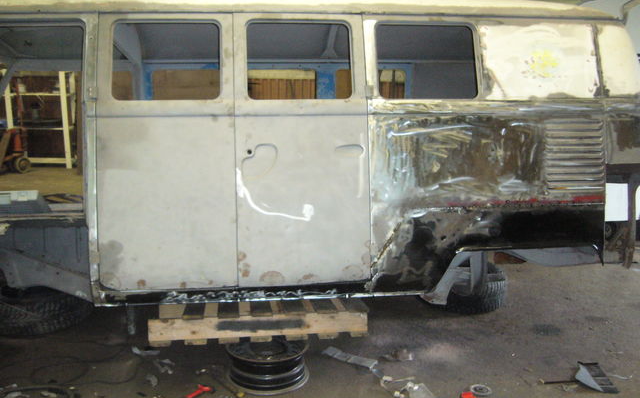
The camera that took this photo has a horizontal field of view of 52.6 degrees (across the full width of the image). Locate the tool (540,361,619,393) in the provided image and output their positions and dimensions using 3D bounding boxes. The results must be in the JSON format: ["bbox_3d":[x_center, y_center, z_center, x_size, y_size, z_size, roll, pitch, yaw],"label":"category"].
[{"bbox_3d":[1.210,0.824,3.081,0.333,0.090,0.261,0,9,2],"label":"tool"}]

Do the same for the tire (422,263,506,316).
[{"bbox_3d":[0.949,0.588,4.286,0.556,0.190,0.556,0,8,0],"label":"tire"}]

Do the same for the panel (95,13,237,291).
[{"bbox_3d":[-0.669,-0.214,2.864,0.592,1.217,0.080,-1,-3,-6],"label":"panel"}]

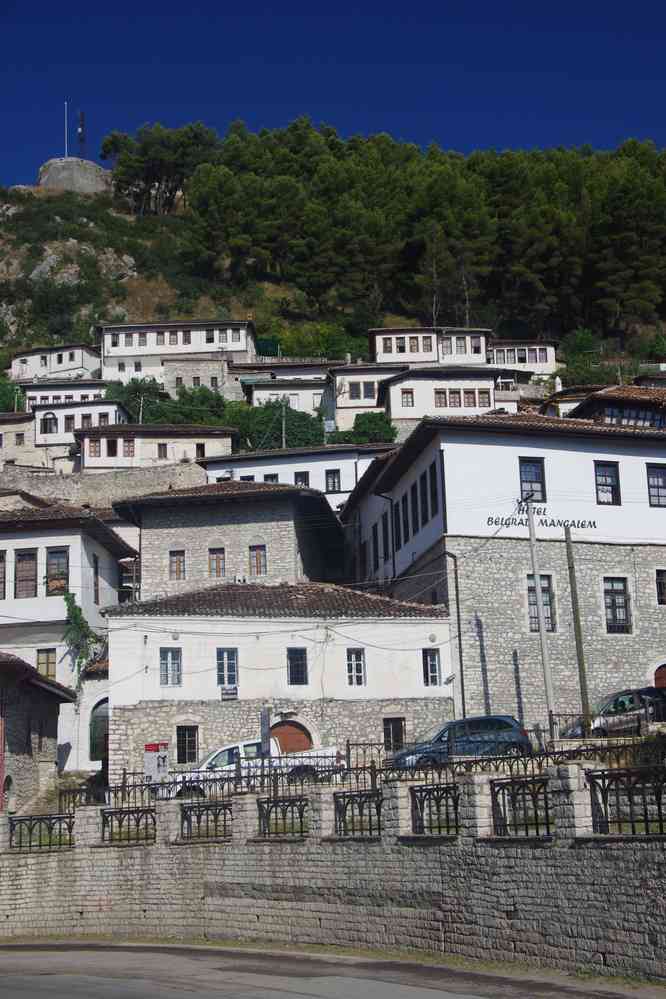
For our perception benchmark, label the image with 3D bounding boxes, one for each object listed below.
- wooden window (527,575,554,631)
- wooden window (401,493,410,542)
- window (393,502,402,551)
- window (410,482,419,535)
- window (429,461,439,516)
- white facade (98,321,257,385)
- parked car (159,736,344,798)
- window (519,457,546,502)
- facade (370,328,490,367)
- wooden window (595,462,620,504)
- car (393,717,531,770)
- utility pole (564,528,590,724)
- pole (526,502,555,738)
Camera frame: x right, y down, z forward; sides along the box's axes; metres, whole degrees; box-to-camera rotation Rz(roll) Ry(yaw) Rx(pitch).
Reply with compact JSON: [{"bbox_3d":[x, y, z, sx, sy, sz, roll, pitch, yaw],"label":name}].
[{"bbox_3d":[7.056,3.531,48.869,0.930,1.940,0.150,3,-13,-19],"label":"wooden window"},{"bbox_3d":[2.849,0.747,56.202,0.150,1.900,0.920,0,-13,-10],"label":"wooden window"},{"bbox_3d":[2.499,1.012,55.402,0.150,1.860,0.950,0,-13,-9],"label":"window"},{"bbox_3d":[2.973,0.334,52.578,0.150,1.860,0.950,0,-13,-9],"label":"window"},{"bbox_3d":[3.464,-0.347,49.659,0.150,1.860,0.950,0,-13,-9],"label":"window"},{"bbox_3d":[-16.315,-15.120,150.226,15.486,6.774,0.600,-2,-13,0],"label":"white facade"},{"bbox_3d":[-2.186,7.362,38.700,5.100,1.780,1.800,-9,-11,-10],"label":"parked car"},{"bbox_3d":[7.163,-0.702,51.690,1.057,1.667,0.150,3,-14,-20],"label":"window"},{"bbox_3d":[9.251,-14.413,137.260,11.274,3.696,0.600,-1,-13,-4],"label":"facade"},{"bbox_3d":[9.672,-0.577,50.798,0.970,1.600,0.150,3,-13,-19],"label":"wooden window"},{"bbox_3d":[4.021,7.591,44.800,4.220,1.570,1.780,-4,-13,-11],"label":"car"},{"bbox_3d":[8.091,4.323,47.611,0.230,6.997,0.230,1,-14,-20],"label":"utility pole"},{"bbox_3d":[6.385,3.540,44.262,0.250,7.380,0.250,1,-13,-20],"label":"pole"}]

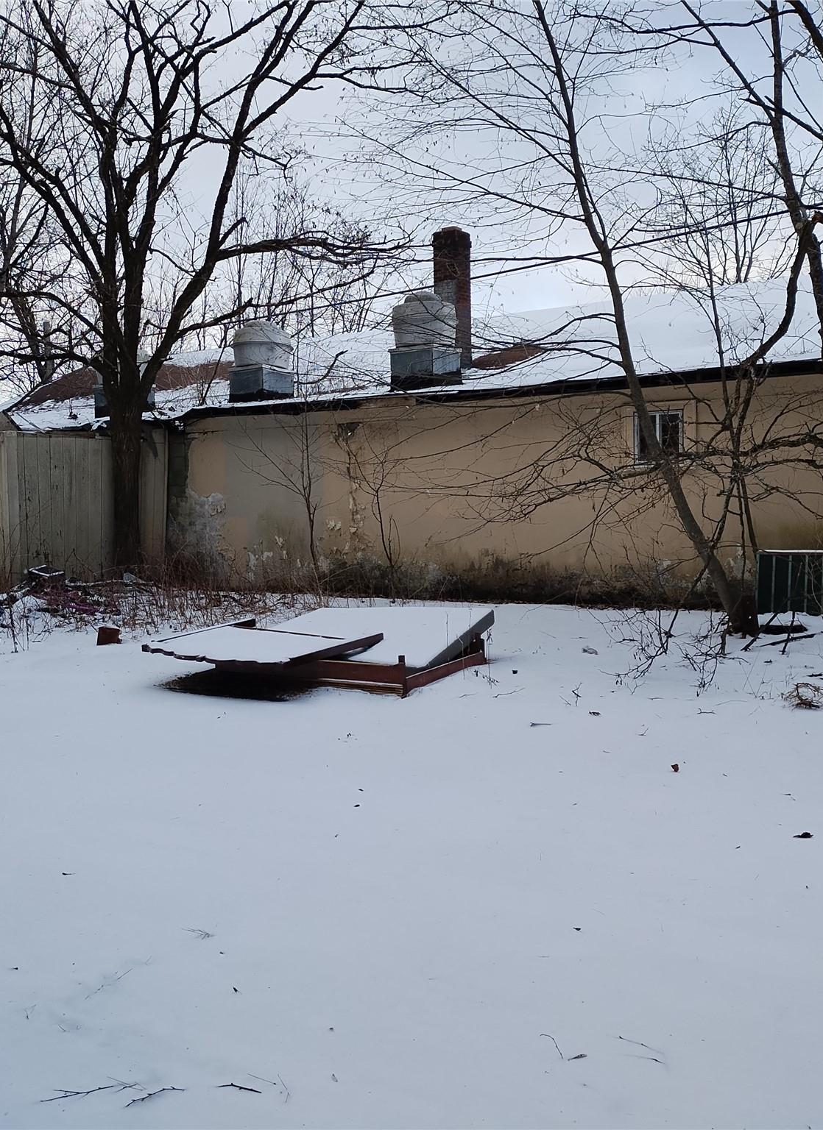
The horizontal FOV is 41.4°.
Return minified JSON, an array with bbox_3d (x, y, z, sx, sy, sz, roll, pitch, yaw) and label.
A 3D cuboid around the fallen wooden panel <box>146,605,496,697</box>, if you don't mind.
[{"bbox_3d":[-0.647,0.643,8.664,2.060,0.430,1.990,1,4,24],"label":"fallen wooden panel"}]

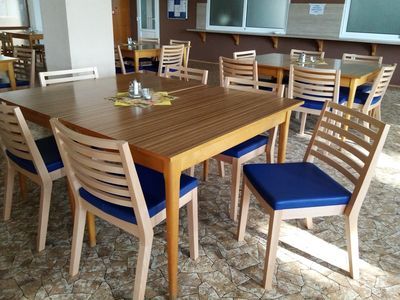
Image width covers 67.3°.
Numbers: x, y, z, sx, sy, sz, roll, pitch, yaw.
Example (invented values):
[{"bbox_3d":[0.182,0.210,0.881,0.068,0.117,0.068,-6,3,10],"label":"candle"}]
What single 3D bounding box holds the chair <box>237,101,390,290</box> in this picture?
[{"bbox_3d":[0.542,0.212,1.566,0.530,0.840,0.465,-3,23,-10],"label":"chair"}]

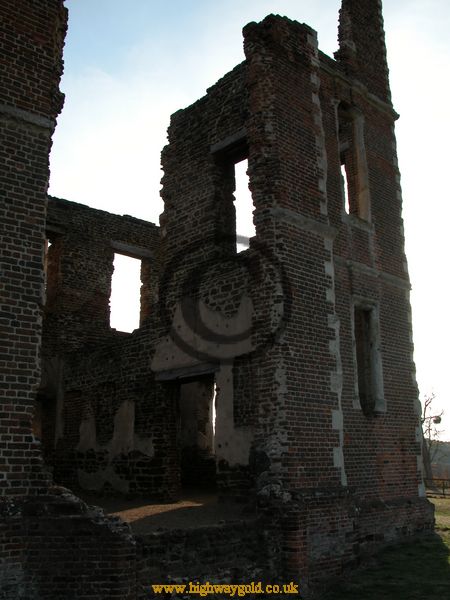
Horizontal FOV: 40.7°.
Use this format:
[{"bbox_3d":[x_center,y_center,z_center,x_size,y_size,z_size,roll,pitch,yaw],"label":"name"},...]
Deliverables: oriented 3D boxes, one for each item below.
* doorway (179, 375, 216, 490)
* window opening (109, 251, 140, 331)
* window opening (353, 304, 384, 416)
[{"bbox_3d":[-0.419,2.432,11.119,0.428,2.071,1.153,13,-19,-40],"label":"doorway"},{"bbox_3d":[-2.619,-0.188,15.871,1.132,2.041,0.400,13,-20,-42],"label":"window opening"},{"bbox_3d":[2.514,1.112,11.315,0.806,1.989,0.380,13,-20,-42],"label":"window opening"}]

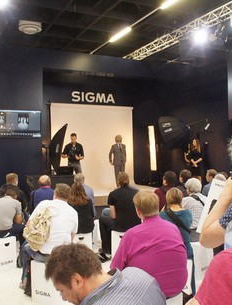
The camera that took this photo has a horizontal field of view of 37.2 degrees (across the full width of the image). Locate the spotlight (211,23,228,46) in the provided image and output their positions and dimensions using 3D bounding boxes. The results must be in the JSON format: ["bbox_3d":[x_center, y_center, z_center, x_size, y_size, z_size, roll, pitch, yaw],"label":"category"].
[{"bbox_3d":[2.494,-2.844,8.300,0.380,0.450,0.360,-23,3,-6],"label":"spotlight"}]

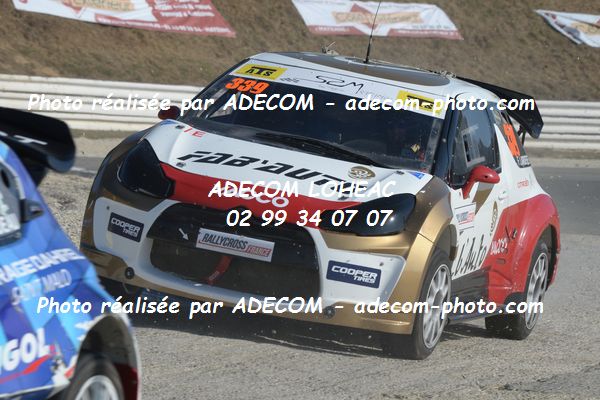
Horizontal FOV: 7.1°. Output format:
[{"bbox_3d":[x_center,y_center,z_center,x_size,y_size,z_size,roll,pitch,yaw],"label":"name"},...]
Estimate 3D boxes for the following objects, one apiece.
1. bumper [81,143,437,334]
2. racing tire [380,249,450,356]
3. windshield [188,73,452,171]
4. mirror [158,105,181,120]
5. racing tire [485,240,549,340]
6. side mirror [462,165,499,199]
[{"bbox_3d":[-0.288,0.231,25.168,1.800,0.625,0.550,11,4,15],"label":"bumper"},{"bbox_3d":[0.600,0.534,25.496,0.230,0.630,0.630,11,4,15],"label":"racing tire"},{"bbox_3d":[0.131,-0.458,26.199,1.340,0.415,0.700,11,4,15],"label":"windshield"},{"bbox_3d":[-0.714,-0.474,26.575,0.170,0.160,0.120,11,4,15],"label":"mirror"},{"bbox_3d":[1.248,0.501,27.869,0.230,0.630,0.630,11,4,15],"label":"racing tire"},{"bbox_3d":[1.011,-0.095,27.000,0.190,0.195,0.125,11,4,15],"label":"side mirror"}]

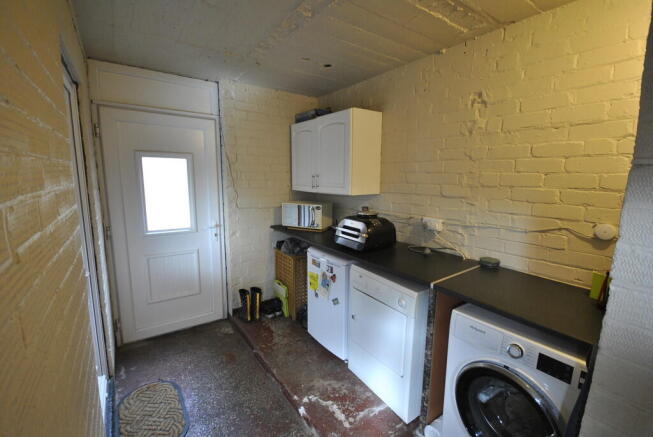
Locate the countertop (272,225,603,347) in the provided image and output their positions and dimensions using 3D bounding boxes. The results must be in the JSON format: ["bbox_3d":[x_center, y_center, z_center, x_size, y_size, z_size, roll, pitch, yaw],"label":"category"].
[{"bbox_3d":[0.410,0.249,2.116,0.617,0.038,2.669,-5,10,-35],"label":"countertop"}]

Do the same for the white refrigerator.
[{"bbox_3d":[0.227,0.701,2.429,0.560,0.843,0.550,-5,10,-35],"label":"white refrigerator"}]

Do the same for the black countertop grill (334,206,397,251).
[{"bbox_3d":[0.329,0.080,2.252,0.410,0.280,0.315,-8,13,-43],"label":"black countertop grill"}]

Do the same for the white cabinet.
[{"bbox_3d":[0.056,-0.622,2.751,0.342,0.711,1.010,-5,10,-35],"label":"white cabinet"}]

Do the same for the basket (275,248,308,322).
[{"bbox_3d":[-0.308,0.685,3.043,0.350,0.655,0.450,-5,10,-35],"label":"basket"}]

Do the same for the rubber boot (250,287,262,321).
[{"bbox_3d":[-0.751,0.855,2.869,0.105,0.345,0.260,-2,9,-21],"label":"rubber boot"}]

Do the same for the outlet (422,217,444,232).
[{"bbox_3d":[0.799,0.045,2.041,0.040,0.087,0.147,-5,10,-35],"label":"outlet"}]

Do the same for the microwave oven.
[{"bbox_3d":[-0.197,-0.039,2.933,0.456,0.246,0.296,4,9,22],"label":"microwave oven"}]

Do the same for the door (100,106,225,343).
[{"bbox_3d":[-1.411,0.086,2.469,0.840,1.973,0.060,-5,10,-35],"label":"door"}]

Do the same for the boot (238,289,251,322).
[{"bbox_3d":[-0.858,0.860,2.824,0.105,0.345,0.260,-3,9,-25],"label":"boot"}]

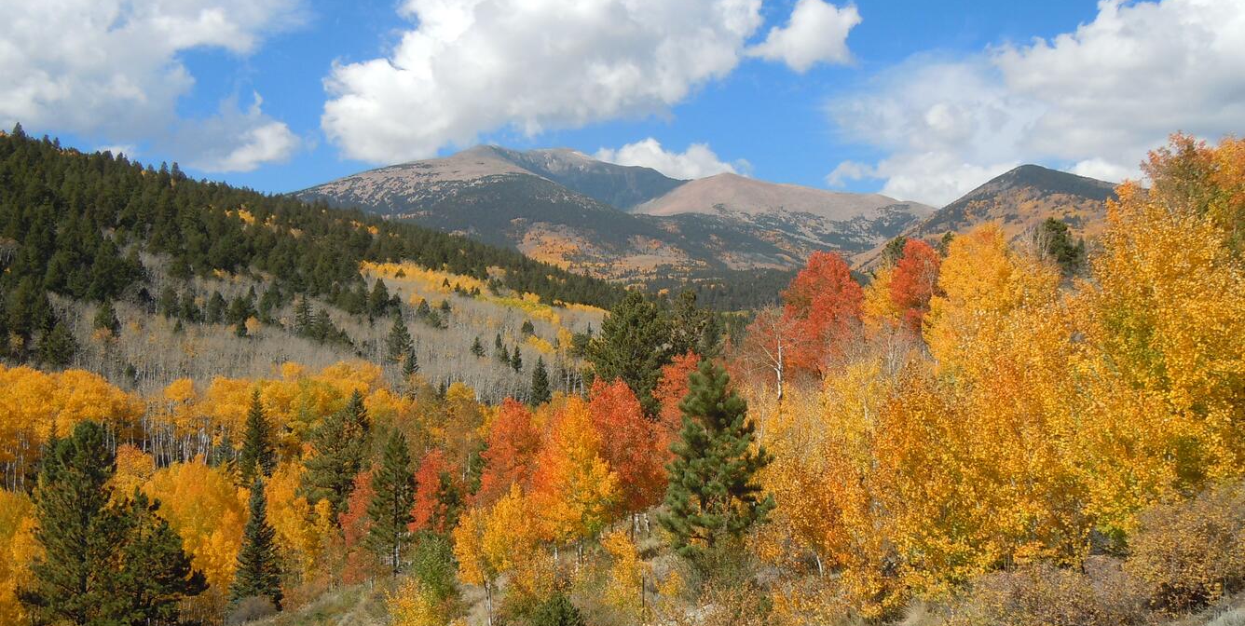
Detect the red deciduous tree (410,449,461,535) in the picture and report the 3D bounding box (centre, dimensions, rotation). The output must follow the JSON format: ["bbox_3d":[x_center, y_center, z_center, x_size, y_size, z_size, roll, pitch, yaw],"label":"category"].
[{"bbox_3d":[-10.380,10.760,60.000,2.870,6.440,2.870,0,0,0],"label":"red deciduous tree"}]

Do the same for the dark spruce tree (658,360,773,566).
[{"bbox_3d":[2.940,4.800,34.000,3.650,6.680,3.540,0,0,0],"label":"dark spruce tree"}]

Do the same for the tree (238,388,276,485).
[{"bbox_3d":[-27.790,9.910,82.000,2.880,8.350,2.800,0,0,0],"label":"tree"}]

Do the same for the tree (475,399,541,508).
[{"bbox_3d":[-6.570,9.530,62.000,3.800,9.170,3.800,0,0,0],"label":"tree"}]

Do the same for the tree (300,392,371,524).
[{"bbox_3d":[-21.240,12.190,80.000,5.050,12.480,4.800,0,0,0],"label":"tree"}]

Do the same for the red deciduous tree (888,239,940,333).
[{"bbox_3d":[17.910,-0.480,66.000,3.150,8.150,3.150,0,0,0],"label":"red deciduous tree"}]

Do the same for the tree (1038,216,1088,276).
[{"bbox_3d":[34.710,-3.030,85.000,3.910,9.190,3.910,0,0,0],"label":"tree"}]

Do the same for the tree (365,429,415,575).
[{"bbox_3d":[-10.770,8.790,50.000,2.300,6.810,2.230,0,0,0],"label":"tree"}]

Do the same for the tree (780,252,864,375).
[{"bbox_3d":[8.500,1.180,46.000,3.610,7.630,3.500,0,0,0],"label":"tree"}]

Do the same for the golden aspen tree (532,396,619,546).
[{"bbox_3d":[-1.620,5.810,37.500,3.010,5.850,2.920,0,0,0],"label":"golden aspen tree"}]

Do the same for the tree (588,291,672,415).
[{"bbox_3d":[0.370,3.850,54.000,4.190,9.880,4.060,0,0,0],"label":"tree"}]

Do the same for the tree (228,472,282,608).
[{"bbox_3d":[-21.750,13.730,64.000,3.170,8.020,3.170,0,0,0],"label":"tree"}]

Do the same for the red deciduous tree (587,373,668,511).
[{"bbox_3d":[0.210,5.620,43.000,3.100,6.090,3.010,0,0,0],"label":"red deciduous tree"}]

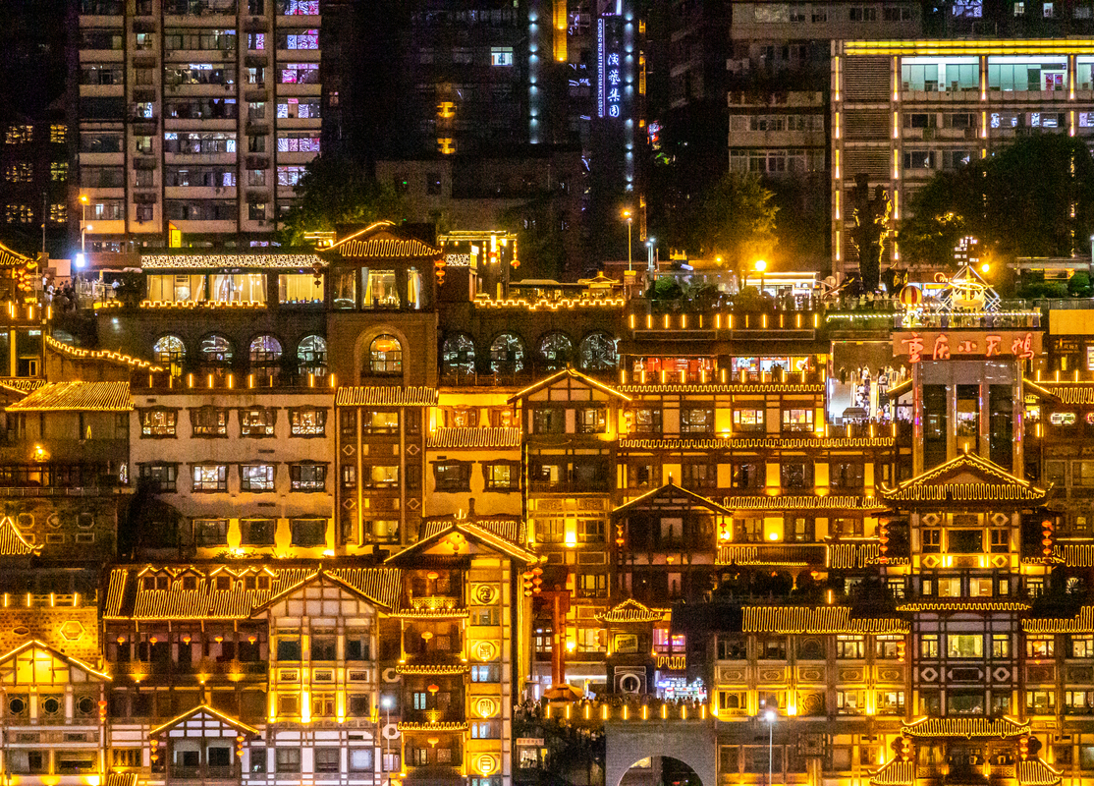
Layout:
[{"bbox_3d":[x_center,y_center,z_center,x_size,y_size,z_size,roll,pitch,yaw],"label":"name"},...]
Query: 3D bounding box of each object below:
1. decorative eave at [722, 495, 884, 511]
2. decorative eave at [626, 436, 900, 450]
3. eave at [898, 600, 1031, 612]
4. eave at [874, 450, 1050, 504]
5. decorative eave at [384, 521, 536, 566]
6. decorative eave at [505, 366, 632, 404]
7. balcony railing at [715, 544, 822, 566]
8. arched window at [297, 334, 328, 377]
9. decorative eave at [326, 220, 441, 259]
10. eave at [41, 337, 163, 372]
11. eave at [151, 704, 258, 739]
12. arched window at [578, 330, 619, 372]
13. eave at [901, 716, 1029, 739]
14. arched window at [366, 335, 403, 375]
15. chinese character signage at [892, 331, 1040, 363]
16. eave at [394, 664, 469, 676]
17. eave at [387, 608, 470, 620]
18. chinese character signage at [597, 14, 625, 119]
[{"bbox_3d":[20.774,8.972,824.000,13.006,1.245,1.400,0,1,5],"label":"decorative eave"},{"bbox_3d":[16.955,4.090,820.550,22.380,1.110,1.100,0,-2,0],"label":"decorative eave"},{"bbox_3d":[33.483,17.077,815.000,10.663,0.920,1.200,0,1,5],"label":"eave"},{"bbox_3d":[33.487,6.761,817.000,13.373,4.160,5.000,0,1,5],"label":"eave"},{"bbox_3d":[-6.998,12.137,817.000,11.724,3.560,3.500,0,1,11],"label":"decorative eave"},{"bbox_3d":[1.686,-0.538,741.500,9.042,2.727,3.000,0,-1,0],"label":"decorative eave"},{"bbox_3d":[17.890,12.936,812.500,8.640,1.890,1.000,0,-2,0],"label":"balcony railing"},{"bbox_3d":[-17.372,-2.737,754.175,2.263,3.212,0.350,0,-1,0],"label":"arched window"},{"bbox_3d":[-13.383,-12.499,830.500,9.460,3.210,5.000,0,-2,2],"label":"decorative eave"},{"bbox_3d":[-32.630,-2.897,748.400,8.837,2.680,0.800,0,-1,0],"label":"eave"},{"bbox_3d":[-24.429,23.414,723.250,7.910,2.380,2.500,0,-1,0],"label":"eave"},{"bbox_3d":[4.228,-3.342,832.200,3.220,3.540,0.400,0,-2,0],"label":"arched window"},{"bbox_3d":[29.930,23.895,725.100,9.263,1.684,2.200,0,-1,0],"label":"eave"},{"bbox_3d":[-11.943,-2.832,750.175,2.614,3.122,0.350,0,-1,0],"label":"arched window"},{"bbox_3d":[34.175,-3.797,826.000,12.306,2.545,0.600,0,1,5],"label":"chinese character signage"},{"bbox_3d":[-9.257,22.256,814.000,5.897,0.921,1.100,0,1,7],"label":"eave"},{"bbox_3d":[-9.335,17.392,800.450,6.660,0.930,0.900,0,-2,0],"label":"eave"},{"bbox_3d":[5.900,-30.417,945.200,2.560,9.690,0.400,0,-2,0],"label":"chinese character signage"}]

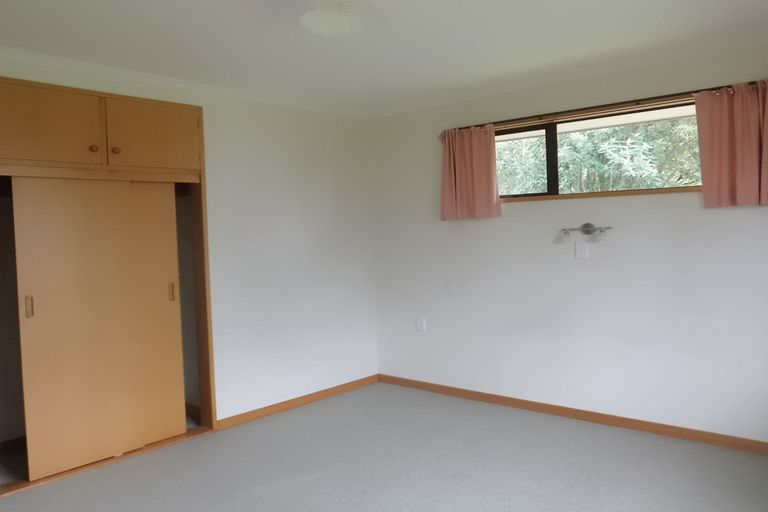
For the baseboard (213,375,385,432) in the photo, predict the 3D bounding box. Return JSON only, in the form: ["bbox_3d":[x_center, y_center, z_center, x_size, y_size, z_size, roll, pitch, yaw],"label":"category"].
[{"bbox_3d":[-0.589,1.131,4.369,0.022,0.078,1.573,1,4,45],"label":"baseboard"}]

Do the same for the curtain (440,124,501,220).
[{"bbox_3d":[0.654,-0.627,4.190,0.465,0.670,0.100,1,3,38],"label":"curtain"}]

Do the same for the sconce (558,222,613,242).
[{"bbox_3d":[1.343,-0.160,3.688,0.330,0.115,0.100,1,3,38],"label":"sconce"}]

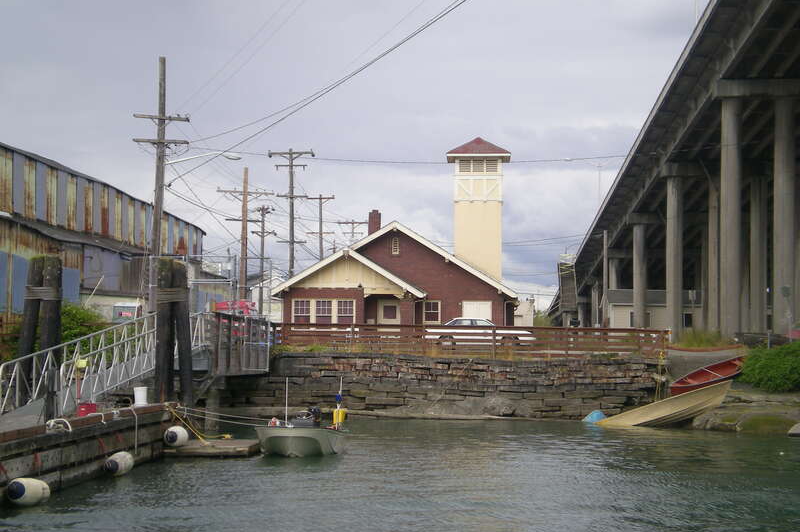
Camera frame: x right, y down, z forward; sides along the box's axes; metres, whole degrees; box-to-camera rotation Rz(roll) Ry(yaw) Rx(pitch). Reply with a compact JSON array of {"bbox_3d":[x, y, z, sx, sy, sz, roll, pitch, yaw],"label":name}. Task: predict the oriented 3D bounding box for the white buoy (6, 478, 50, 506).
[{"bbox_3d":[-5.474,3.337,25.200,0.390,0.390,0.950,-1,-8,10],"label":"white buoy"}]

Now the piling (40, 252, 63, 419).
[{"bbox_3d":[-7.030,1.584,34.500,0.420,3.550,0.420,1,-3,0],"label":"piling"}]

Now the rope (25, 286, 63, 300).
[{"bbox_3d":[-7.192,0.555,34.500,0.740,0.270,0.450,1,-3,0],"label":"rope"}]

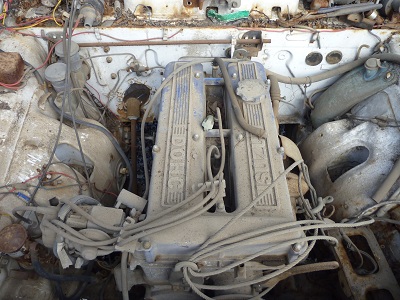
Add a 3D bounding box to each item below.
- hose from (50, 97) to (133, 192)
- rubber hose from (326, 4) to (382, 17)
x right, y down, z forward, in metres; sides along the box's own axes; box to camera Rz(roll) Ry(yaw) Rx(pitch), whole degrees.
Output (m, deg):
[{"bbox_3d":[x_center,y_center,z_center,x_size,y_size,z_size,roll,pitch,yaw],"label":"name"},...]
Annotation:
[{"bbox_3d":[-0.277,-0.012,0.854,0.231,0.243,0.085,22,55,16],"label":"hose"},{"bbox_3d":[0.471,-0.424,0.988,0.182,0.025,0.024,-6,52,-5],"label":"rubber hose"}]

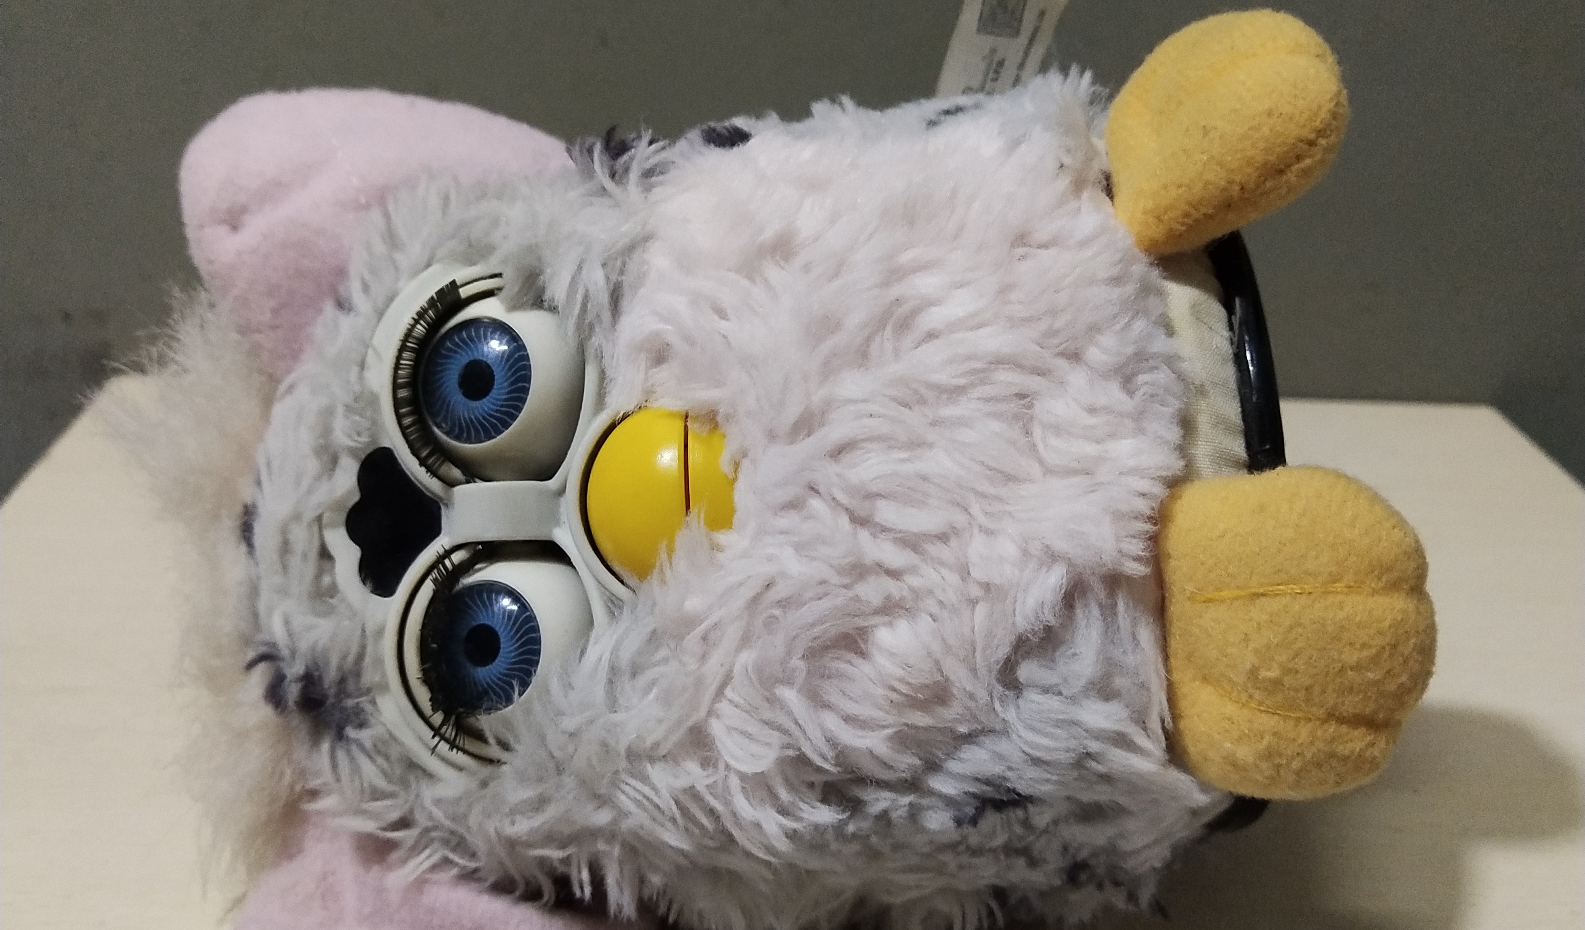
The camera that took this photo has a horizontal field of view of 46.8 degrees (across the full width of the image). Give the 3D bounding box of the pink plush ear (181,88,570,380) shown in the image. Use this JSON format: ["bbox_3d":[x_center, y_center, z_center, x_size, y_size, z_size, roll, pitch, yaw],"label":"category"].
[{"bbox_3d":[-0.050,-0.030,0.233,0.055,0.037,0.018,-9,4,-27],"label":"pink plush ear"}]

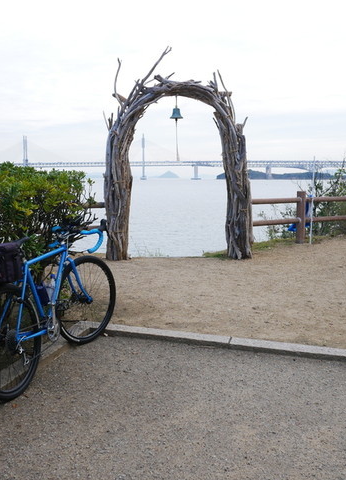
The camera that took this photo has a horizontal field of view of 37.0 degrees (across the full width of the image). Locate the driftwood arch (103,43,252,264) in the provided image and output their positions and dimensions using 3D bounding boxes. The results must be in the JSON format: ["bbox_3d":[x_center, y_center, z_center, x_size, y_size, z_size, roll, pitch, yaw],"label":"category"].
[{"bbox_3d":[0.074,-1.314,8.021,2.298,3.218,0.500,0,7,-2],"label":"driftwood arch"}]

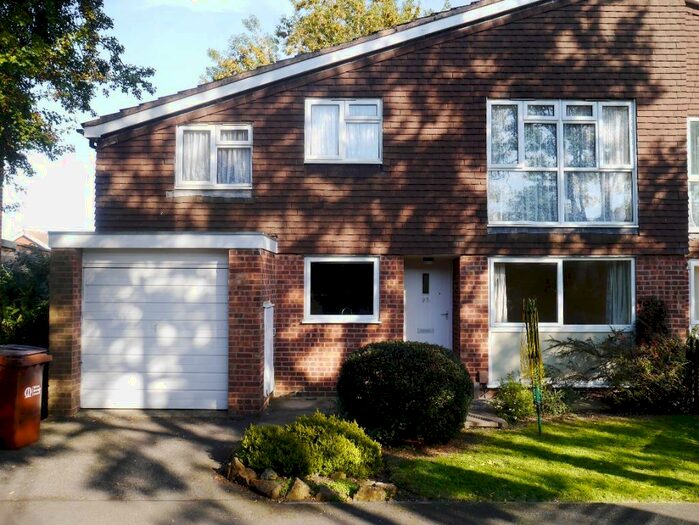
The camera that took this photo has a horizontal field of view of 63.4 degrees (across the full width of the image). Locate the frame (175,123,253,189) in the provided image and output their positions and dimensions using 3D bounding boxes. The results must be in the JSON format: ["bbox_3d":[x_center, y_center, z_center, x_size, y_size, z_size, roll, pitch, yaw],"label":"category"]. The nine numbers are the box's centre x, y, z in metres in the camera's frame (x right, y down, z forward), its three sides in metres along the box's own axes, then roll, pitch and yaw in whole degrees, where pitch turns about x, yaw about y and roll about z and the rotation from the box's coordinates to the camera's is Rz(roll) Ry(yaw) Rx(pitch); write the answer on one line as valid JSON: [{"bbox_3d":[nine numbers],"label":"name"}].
[{"bbox_3d":[-2.161,-1.694,9.106,1.225,1.047,0.120,0,-2,0],"label":"frame"}]

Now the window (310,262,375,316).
[{"bbox_3d":[-0.108,0.425,9.087,1.001,0.848,0.060,0,-2,0],"label":"window"}]

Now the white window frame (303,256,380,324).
[{"bbox_3d":[-0.111,0.442,9.057,1.225,1.072,0.120,0,-2,0],"label":"white window frame"}]

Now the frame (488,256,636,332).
[{"bbox_3d":[3.395,0.519,9.075,2.332,1.194,0.120,0,-2,0],"label":"frame"}]

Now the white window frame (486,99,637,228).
[{"bbox_3d":[3.418,-1.590,9.136,2.412,2.067,0.120,0,-2,0],"label":"white window frame"}]

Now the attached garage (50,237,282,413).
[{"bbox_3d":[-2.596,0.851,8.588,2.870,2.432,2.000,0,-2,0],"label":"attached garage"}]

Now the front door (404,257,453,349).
[{"bbox_3d":[1.321,0.946,9.649,0.896,2.060,0.080,0,-2,0],"label":"front door"}]

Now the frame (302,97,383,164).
[{"bbox_3d":[-0.090,-2.102,9.132,1.254,1.054,0.120,0,-2,0],"label":"frame"}]

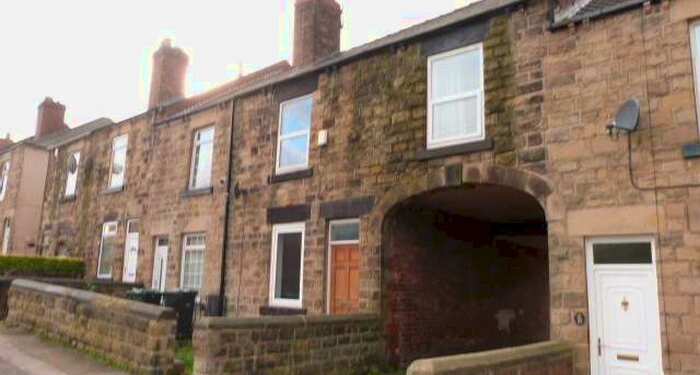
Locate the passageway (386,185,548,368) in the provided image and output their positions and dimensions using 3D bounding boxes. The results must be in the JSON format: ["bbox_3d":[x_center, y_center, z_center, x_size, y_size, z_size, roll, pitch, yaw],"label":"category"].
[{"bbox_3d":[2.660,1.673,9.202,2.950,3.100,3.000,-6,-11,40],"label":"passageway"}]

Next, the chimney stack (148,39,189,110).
[{"bbox_3d":[-7.270,-4.564,20.413,0.880,2.900,1.000,-6,-11,40],"label":"chimney stack"}]

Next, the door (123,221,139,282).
[{"bbox_3d":[-6.535,2.104,15.149,0.800,2.220,0.100,-6,-11,40],"label":"door"}]

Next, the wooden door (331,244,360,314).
[{"bbox_3d":[-0.085,2.076,9.660,0.800,1.970,0.090,-6,-11,40],"label":"wooden door"}]

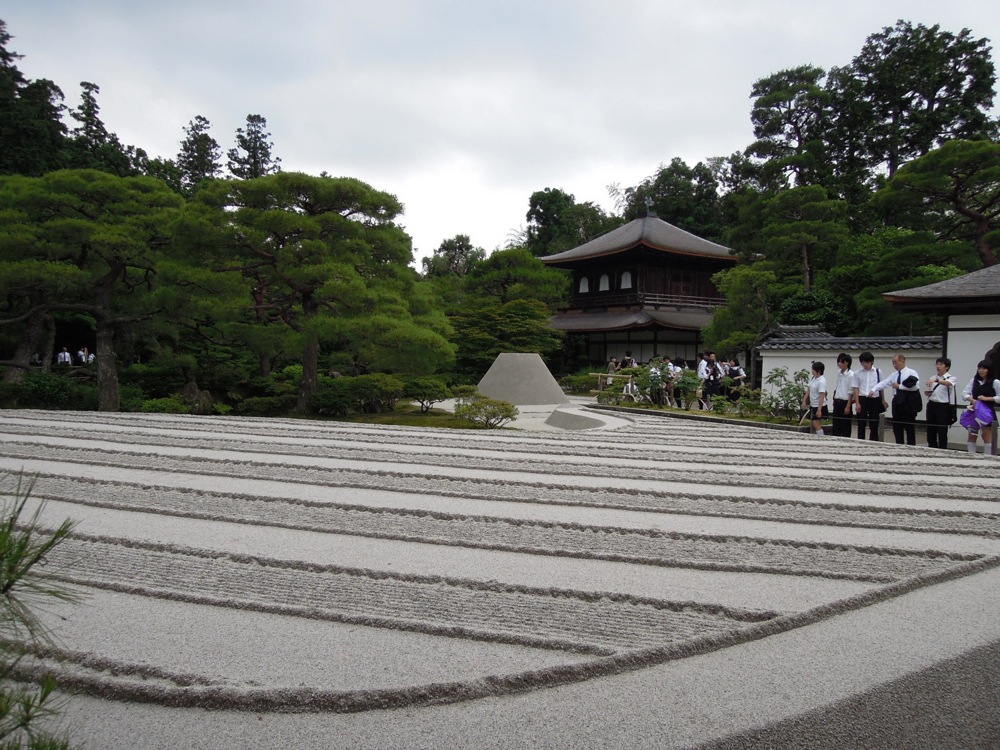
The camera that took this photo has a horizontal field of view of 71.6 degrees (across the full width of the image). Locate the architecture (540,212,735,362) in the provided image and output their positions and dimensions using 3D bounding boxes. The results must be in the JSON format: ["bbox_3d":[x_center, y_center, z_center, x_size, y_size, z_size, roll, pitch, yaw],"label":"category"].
[{"bbox_3d":[8.371,-4.497,39.880,9.300,9.889,9.500,0,2,-31],"label":"architecture"}]

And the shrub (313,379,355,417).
[{"bbox_3d":[-3.867,0.546,16.100,0.946,0.811,0.927,1,2,-13],"label":"shrub"}]

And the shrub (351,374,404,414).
[{"bbox_3d":[-3.039,0.471,17.200,1.299,0.939,1.273,1,2,-10],"label":"shrub"}]

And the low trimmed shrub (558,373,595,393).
[{"bbox_3d":[3.123,0.327,28.300,1.584,0.831,1.469,1,2,6],"label":"low trimmed shrub"}]

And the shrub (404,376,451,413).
[{"bbox_3d":[-1.805,0.486,17.500,1.175,0.869,1.151,1,2,-6],"label":"shrub"}]

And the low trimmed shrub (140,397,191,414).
[{"bbox_3d":[-7.697,0.727,16.000,1.164,0.448,1.020,0,2,-26],"label":"low trimmed shrub"}]

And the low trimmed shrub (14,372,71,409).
[{"bbox_3d":[-11.218,0.417,17.000,1.427,0.928,1.324,0,2,-33],"label":"low trimmed shrub"}]

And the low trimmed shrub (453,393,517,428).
[{"bbox_3d":[-0.278,0.732,14.300,1.280,0.720,1.188,1,2,-1],"label":"low trimmed shrub"}]

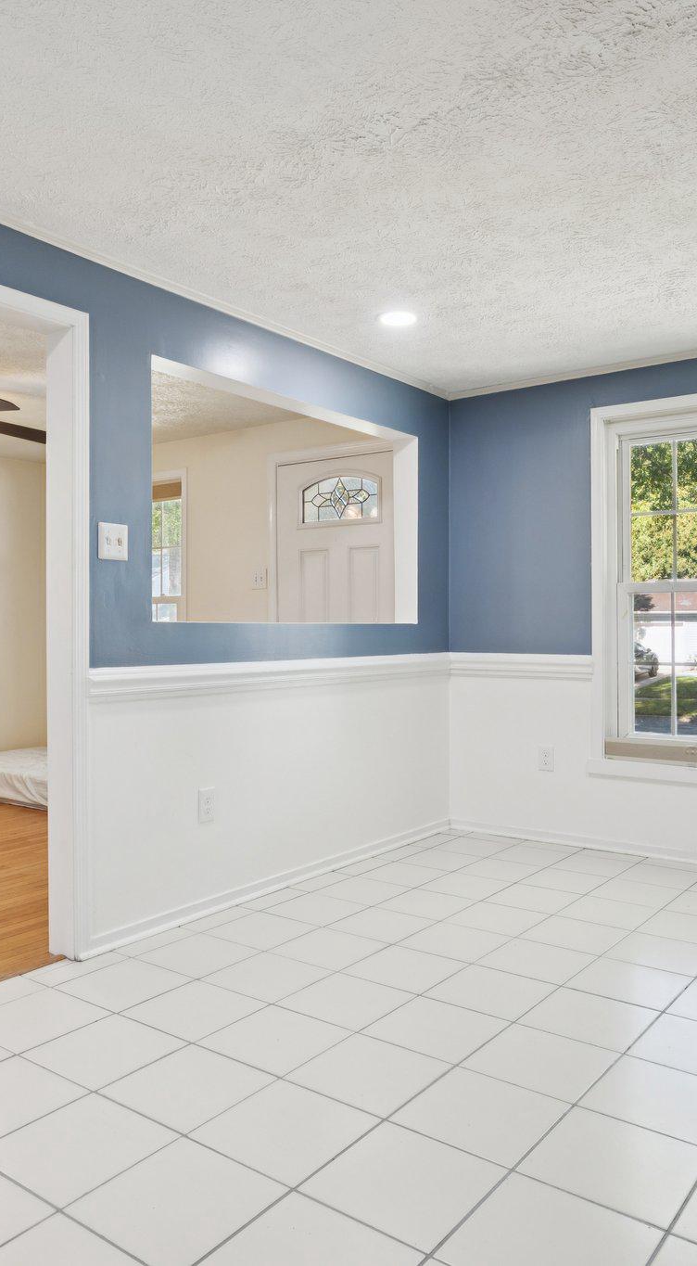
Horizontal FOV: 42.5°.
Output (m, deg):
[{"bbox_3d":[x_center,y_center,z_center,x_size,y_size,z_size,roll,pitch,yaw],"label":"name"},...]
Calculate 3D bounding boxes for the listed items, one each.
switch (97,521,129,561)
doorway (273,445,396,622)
[{"bbox_3d":[-0.785,-0.303,3.002,0.015,0.121,0.121,0,0,37],"label":"switch"},{"bbox_3d":[-0.041,-0.001,5.222,1.000,2.090,0.120,0,0,37],"label":"doorway"}]

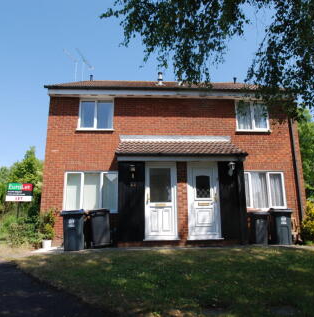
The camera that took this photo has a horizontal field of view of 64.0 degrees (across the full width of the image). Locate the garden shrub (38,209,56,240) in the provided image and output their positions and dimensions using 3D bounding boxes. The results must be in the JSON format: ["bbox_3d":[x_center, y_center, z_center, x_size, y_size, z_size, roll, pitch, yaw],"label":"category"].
[{"bbox_3d":[-3.280,1.954,7.455,0.510,0.910,0.500,0,-11,-3],"label":"garden shrub"}]

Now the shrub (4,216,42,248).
[{"bbox_3d":[-4.250,2.313,7.946,1.080,0.930,0.950,0,-11,-3],"label":"shrub"}]

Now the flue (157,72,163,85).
[{"bbox_3d":[0.149,-3.393,10.681,0.230,0.560,0.230,0,-11,-3],"label":"flue"}]

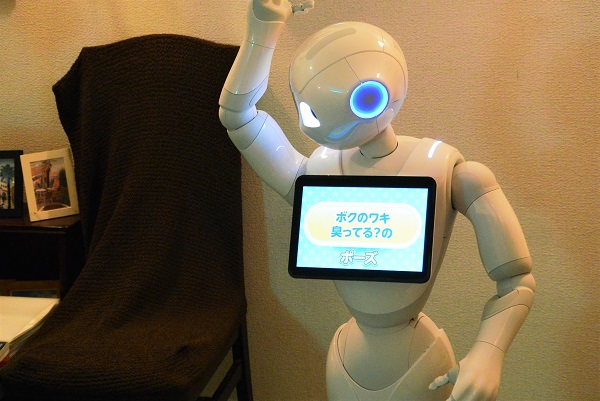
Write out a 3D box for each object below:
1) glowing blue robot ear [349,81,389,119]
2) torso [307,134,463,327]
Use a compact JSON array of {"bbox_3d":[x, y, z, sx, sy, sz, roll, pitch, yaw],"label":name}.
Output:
[{"bbox_3d":[0.114,-0.168,2.245,0.067,0.067,0.015,-5,17,-18],"label":"glowing blue robot ear"},{"bbox_3d":[0.146,0.052,2.325,0.260,0.310,0.180,1,9,22],"label":"torso"}]

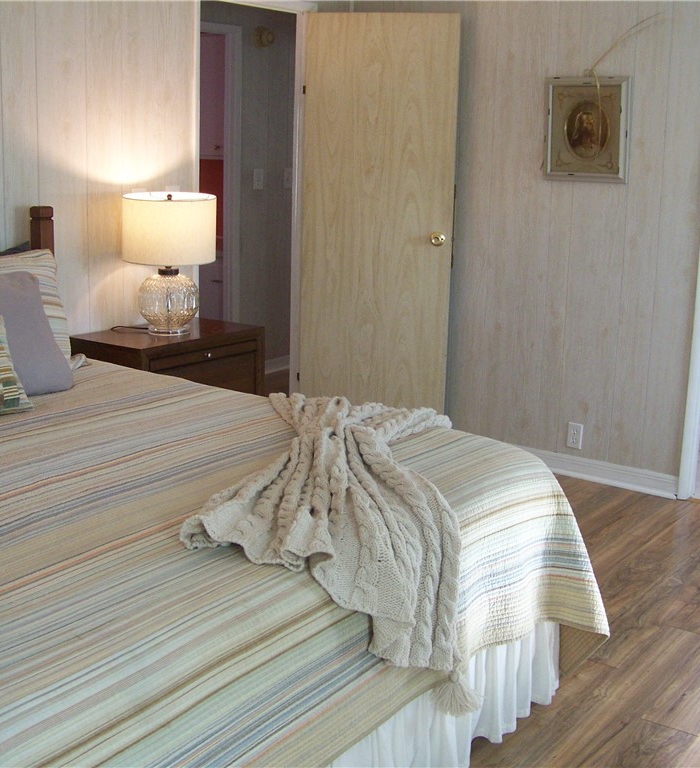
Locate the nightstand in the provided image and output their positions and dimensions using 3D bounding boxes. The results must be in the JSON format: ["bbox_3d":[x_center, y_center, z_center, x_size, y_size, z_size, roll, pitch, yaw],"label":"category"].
[{"bbox_3d":[-0.696,0.153,4.188,0.370,0.715,0.660,10,15,34],"label":"nightstand"}]

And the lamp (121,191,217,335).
[{"bbox_3d":[-0.694,-0.457,4.064,0.355,0.525,0.355,1,13,0],"label":"lamp"}]

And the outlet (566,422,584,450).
[{"bbox_3d":[1.011,0.234,4.787,0.070,0.114,0.007,10,15,34],"label":"outlet"}]

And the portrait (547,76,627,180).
[{"bbox_3d":[1.001,-1.075,4.511,0.375,0.429,0.035,10,15,34],"label":"portrait"}]

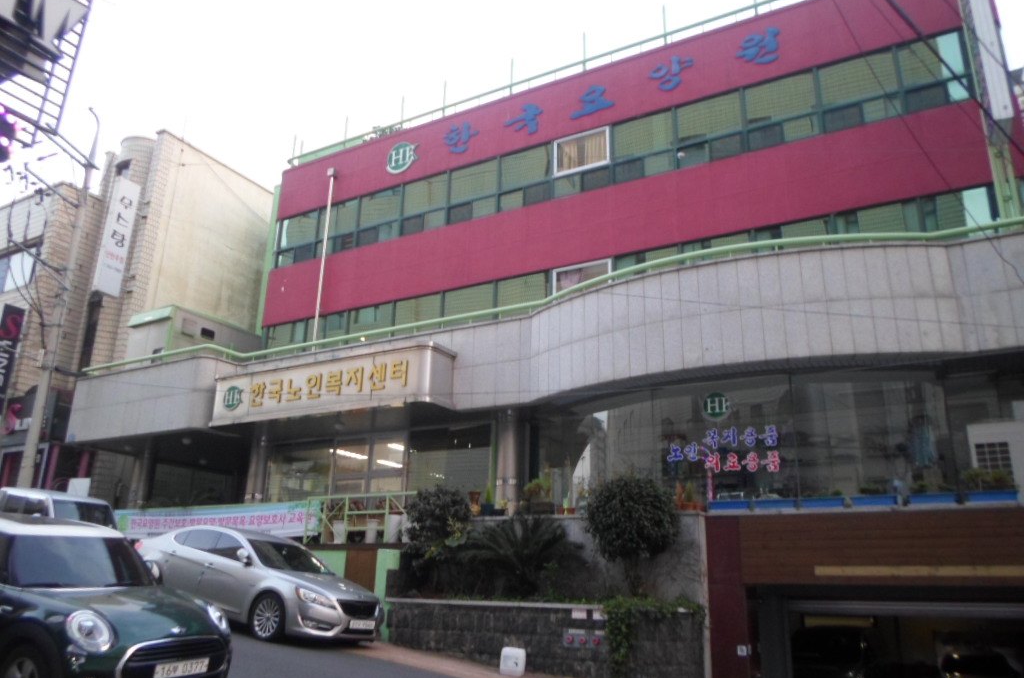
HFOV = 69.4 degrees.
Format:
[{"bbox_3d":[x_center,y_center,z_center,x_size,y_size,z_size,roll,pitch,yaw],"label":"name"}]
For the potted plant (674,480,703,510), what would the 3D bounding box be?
[{"bbox_3d":[2.606,2.325,10.917,0.380,0.440,0.280,-8,-19,27],"label":"potted plant"}]

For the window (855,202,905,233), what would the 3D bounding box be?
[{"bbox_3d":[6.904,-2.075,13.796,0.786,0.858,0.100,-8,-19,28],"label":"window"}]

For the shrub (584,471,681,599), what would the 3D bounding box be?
[{"bbox_3d":[1.548,2.512,9.580,1.195,1.531,1.158,-8,-20,28],"label":"shrub"}]

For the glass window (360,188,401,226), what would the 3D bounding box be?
[{"bbox_3d":[-3.607,-3.561,20.191,1.390,0.980,0.100,-8,-19,27],"label":"glass window"}]

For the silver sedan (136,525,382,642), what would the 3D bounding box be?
[{"bbox_3d":[-4.100,3.830,11.930,4.950,1.475,1.850,-3,-19,33],"label":"silver sedan"}]

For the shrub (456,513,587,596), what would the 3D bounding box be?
[{"bbox_3d":[0.146,3.332,11.329,1.800,1.180,1.500,-8,-19,28],"label":"shrub"}]

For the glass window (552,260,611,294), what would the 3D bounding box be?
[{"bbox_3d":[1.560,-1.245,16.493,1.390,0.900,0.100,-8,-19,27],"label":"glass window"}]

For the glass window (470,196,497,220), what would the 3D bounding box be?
[{"bbox_3d":[-0.670,-3.256,18.555,0.729,0.472,0.100,-8,-19,28],"label":"glass window"}]

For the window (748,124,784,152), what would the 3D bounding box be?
[{"bbox_3d":[5.270,-4.177,15.323,0.680,0.520,0.100,-8,-19,27],"label":"window"}]

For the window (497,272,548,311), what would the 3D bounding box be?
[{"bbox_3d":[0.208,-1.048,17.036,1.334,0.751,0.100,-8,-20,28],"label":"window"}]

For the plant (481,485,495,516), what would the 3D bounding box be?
[{"bbox_3d":[-0.412,2.702,12.447,0.230,0.500,0.230,1,-17,0],"label":"plant"}]

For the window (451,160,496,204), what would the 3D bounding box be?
[{"bbox_3d":[-0.972,-3.990,18.959,1.416,1.072,0.100,-8,-19,28],"label":"window"}]

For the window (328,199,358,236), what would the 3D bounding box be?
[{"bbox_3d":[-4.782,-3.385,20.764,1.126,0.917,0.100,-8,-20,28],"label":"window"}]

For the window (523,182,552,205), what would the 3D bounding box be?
[{"bbox_3d":[0.589,-3.351,17.187,0.666,0.422,0.100,-8,-20,29],"label":"window"}]

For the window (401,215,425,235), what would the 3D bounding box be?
[{"bbox_3d":[-2.592,-2.954,19.330,0.737,0.431,0.100,-8,-20,28],"label":"window"}]

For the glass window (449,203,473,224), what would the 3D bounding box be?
[{"bbox_3d":[-1.293,-3.148,18.633,0.709,0.431,0.100,-8,-20,28],"label":"glass window"}]

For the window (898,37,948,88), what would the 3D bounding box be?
[{"bbox_3d":[7.809,-5.234,13.995,0.765,0.917,0.100,-8,-20,28],"label":"window"}]

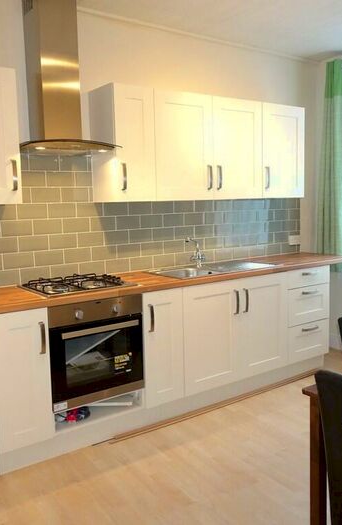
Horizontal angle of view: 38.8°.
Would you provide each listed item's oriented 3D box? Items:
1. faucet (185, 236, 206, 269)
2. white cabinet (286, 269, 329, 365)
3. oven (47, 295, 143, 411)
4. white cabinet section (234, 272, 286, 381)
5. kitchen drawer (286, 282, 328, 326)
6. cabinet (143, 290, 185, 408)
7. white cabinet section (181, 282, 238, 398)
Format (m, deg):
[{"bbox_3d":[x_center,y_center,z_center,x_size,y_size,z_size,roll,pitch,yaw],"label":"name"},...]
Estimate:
[{"bbox_3d":[0.154,-0.072,3.625,0.120,0.235,0.170,3,9,32],"label":"faucet"},{"bbox_3d":[0.942,0.389,4.109,0.497,0.730,0.570,-6,9,-35],"label":"white cabinet"},{"bbox_3d":[-0.562,0.488,3.025,0.597,0.595,0.570,-6,9,-35],"label":"oven"},{"bbox_3d":[0.534,0.426,3.801,0.503,0.731,0.563,-6,9,-35],"label":"white cabinet section"},{"bbox_3d":[0.956,0.314,4.080,0.495,0.298,0.520,-6,9,-35],"label":"kitchen drawer"},{"bbox_3d":[-0.204,0.512,3.308,0.300,0.730,0.570,-6,9,-35],"label":"cabinet"},{"bbox_3d":[0.128,0.471,3.519,0.489,0.731,0.563,-6,9,-35],"label":"white cabinet section"}]

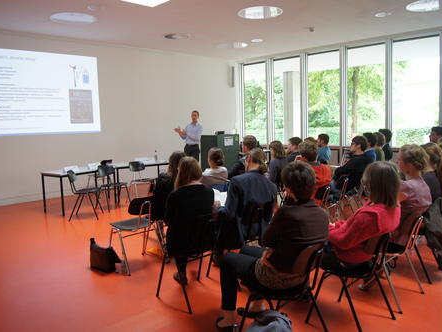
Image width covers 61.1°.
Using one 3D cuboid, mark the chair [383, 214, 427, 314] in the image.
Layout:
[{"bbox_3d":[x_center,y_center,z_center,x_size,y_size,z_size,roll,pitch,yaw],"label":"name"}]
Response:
[{"bbox_3d":[1.429,0.724,3.196,0.500,0.790,0.540,-9,9,-44],"label":"chair"}]

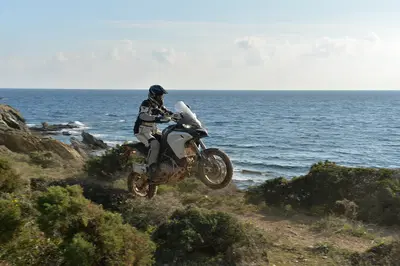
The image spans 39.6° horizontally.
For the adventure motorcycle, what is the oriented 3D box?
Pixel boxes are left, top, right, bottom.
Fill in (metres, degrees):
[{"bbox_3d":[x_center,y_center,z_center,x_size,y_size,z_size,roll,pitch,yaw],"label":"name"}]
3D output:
[{"bbox_3d":[-0.449,0.287,9.302,2.240,1.520,0.950,-13,-4,36],"label":"adventure motorcycle"}]

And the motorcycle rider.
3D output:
[{"bbox_3d":[-0.649,-0.008,9.426,1.020,1.600,0.780,4,6,36],"label":"motorcycle rider"}]

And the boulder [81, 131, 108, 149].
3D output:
[{"bbox_3d":[-8.553,0.551,45.000,2.300,1.450,1.700,-1,5,-11],"label":"boulder"}]

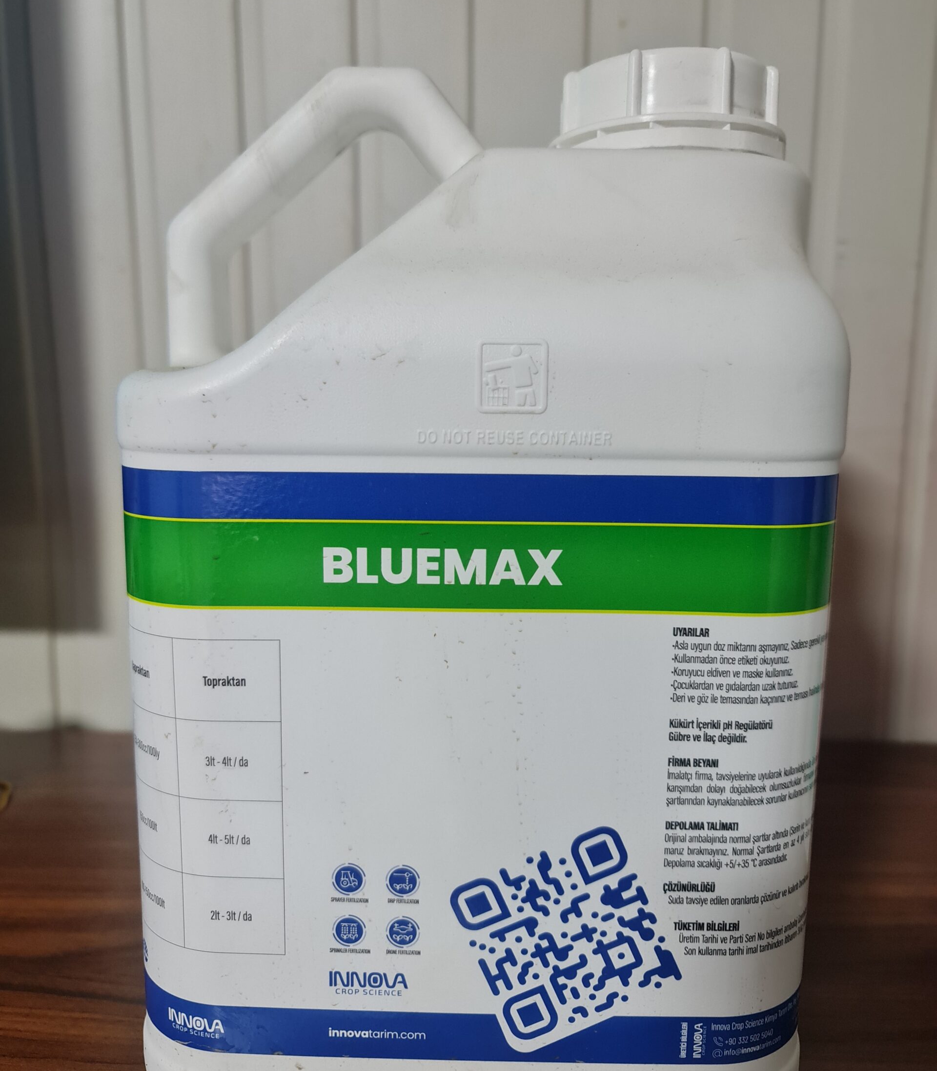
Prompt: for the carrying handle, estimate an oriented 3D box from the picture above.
[{"bbox_3d":[-0.043,-0.093,0.270,0.095,0.085,0.027,1,8,2],"label":"carrying handle"}]

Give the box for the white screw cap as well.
[{"bbox_3d":[0.058,-0.117,0.264,0.067,0.025,0.067,1,8,2],"label":"white screw cap"}]

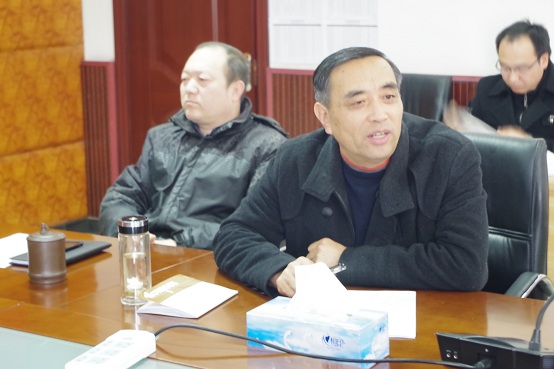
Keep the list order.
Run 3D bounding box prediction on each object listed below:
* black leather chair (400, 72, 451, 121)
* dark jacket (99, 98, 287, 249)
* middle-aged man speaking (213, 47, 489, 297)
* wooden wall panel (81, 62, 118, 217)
[{"bbox_3d":[0.290,0.093,4.681,0.600,1.000,0.620,6,12,33],"label":"black leather chair"},{"bbox_3d":[-0.222,0.029,3.460,0.540,0.540,0.450,7,13,39],"label":"dark jacket"},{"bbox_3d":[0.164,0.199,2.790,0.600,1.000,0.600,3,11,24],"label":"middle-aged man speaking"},{"bbox_3d":[-0.839,-0.106,5.918,0.210,0.930,0.050,6,12,33],"label":"wooden wall panel"}]

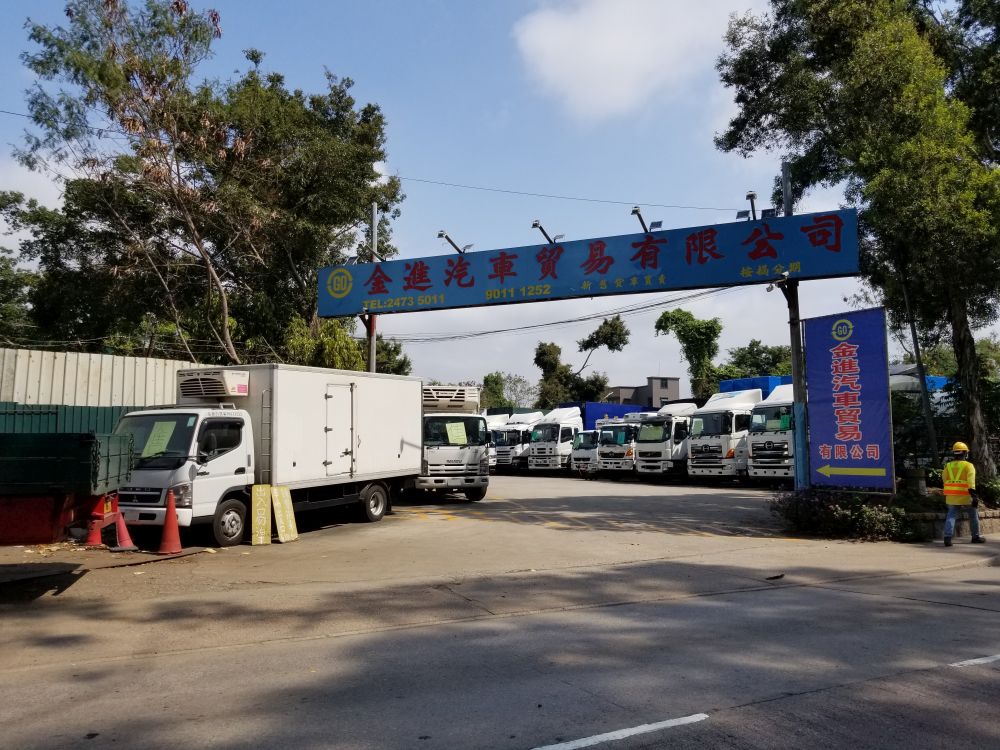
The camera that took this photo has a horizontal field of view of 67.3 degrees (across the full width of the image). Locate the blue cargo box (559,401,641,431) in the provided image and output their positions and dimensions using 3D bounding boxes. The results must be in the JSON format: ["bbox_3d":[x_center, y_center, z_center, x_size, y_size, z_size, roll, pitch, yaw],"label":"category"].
[{"bbox_3d":[6.500,3.212,46.398,2.450,2.750,6.600,-4,-7,40],"label":"blue cargo box"}]

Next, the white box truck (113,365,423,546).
[{"bbox_3d":[-4.060,1.438,13.977,2.200,2.880,6.300,-2,-6,26],"label":"white box truck"}]

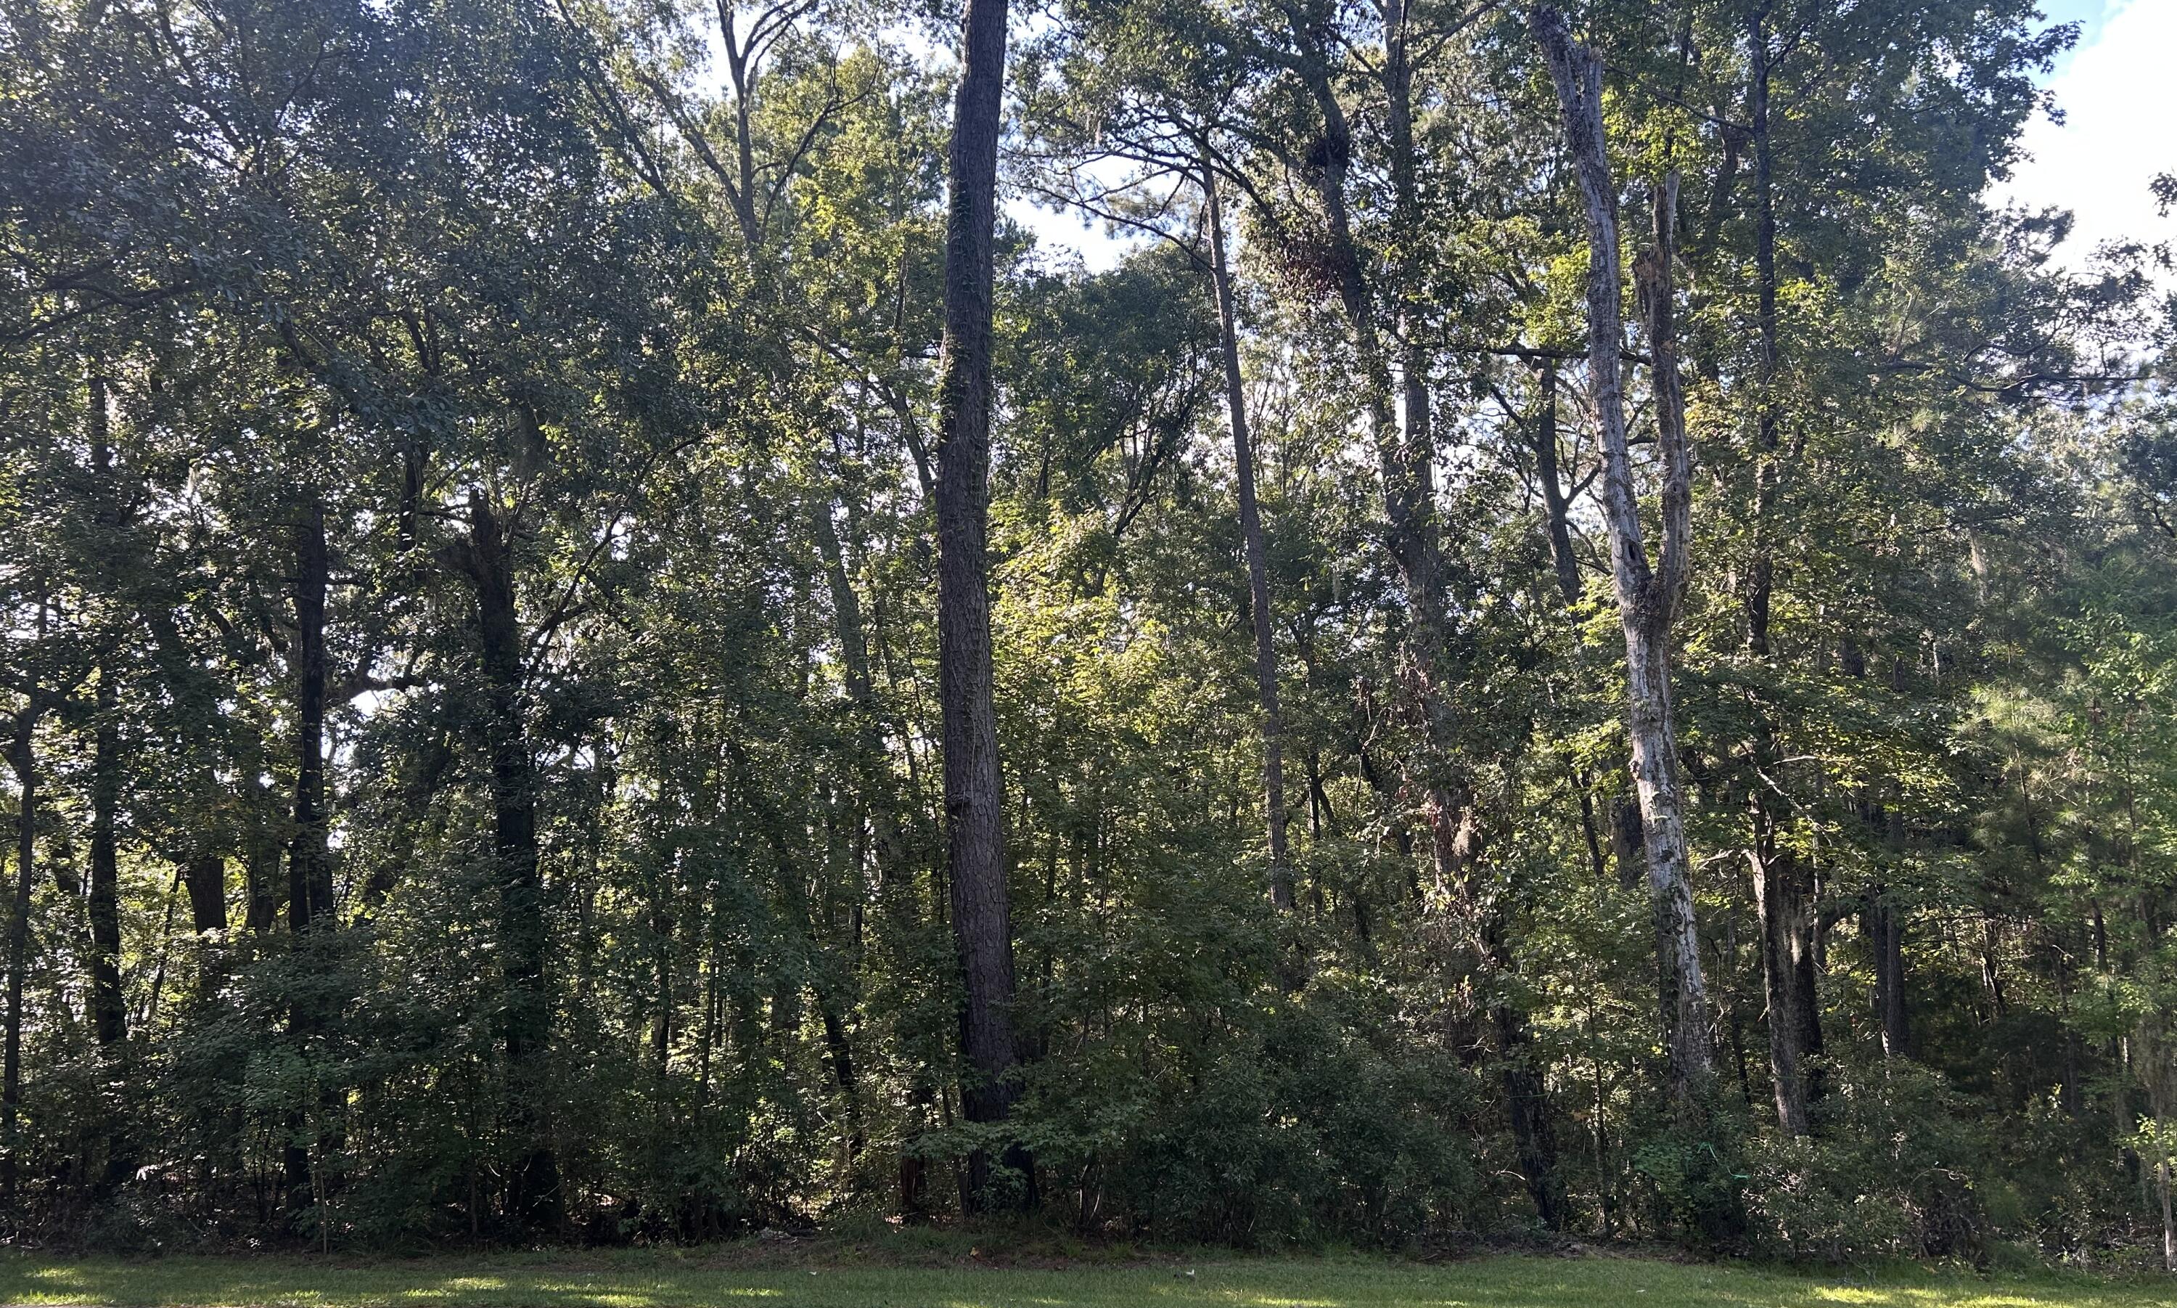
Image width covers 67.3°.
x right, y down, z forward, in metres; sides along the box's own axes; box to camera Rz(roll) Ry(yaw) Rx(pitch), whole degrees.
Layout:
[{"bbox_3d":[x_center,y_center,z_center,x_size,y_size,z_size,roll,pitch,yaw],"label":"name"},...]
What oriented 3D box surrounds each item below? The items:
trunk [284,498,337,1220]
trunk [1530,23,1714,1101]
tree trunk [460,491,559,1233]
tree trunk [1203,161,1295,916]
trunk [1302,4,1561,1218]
[{"bbox_3d":[-8.120,1.950,17.045,0.390,7.540,0.351,0,-14,-25],"label":"trunk"},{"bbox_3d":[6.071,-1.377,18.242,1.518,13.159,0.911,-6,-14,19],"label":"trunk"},{"bbox_3d":[-5.775,1.880,16.226,0.506,7.408,0.456,-3,-14,-20],"label":"tree trunk"},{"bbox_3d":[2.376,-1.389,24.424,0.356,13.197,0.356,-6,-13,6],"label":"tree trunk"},{"bbox_3d":[3.543,-0.963,17.443,0.998,13.512,0.699,-9,-13,12],"label":"trunk"}]

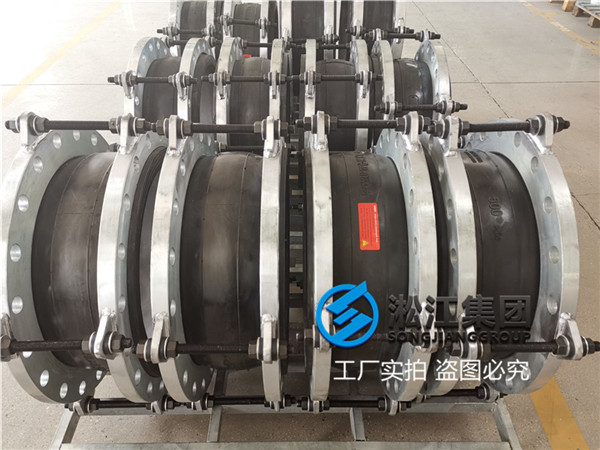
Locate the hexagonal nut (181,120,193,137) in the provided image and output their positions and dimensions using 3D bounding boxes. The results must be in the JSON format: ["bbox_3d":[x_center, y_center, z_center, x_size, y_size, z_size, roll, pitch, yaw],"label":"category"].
[{"bbox_3d":[-0.234,-0.204,0.993,0.018,0.035,0.030,0,20,0],"label":"hexagonal nut"}]

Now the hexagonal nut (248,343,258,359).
[{"bbox_3d":[-0.087,0.235,0.881,0.018,0.030,0.035,0,75,0],"label":"hexagonal nut"}]

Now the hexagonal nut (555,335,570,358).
[{"bbox_3d":[0.500,0.235,0.903,0.018,0.030,0.035,0,47,2],"label":"hexagonal nut"}]

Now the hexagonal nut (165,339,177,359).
[{"bbox_3d":[-0.237,0.234,0.882,0.018,0.030,0.035,0,52,0],"label":"hexagonal nut"}]

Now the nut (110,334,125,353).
[{"bbox_3d":[-0.331,0.218,0.859,0.018,0.035,0.030,0,-4,-2],"label":"nut"}]

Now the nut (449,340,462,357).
[{"bbox_3d":[0.299,0.239,0.912,0.017,0.030,0.034,0,3,0],"label":"nut"}]

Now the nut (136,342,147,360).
[{"bbox_3d":[-0.294,0.235,0.883,0.018,0.030,0.035,0,75,0],"label":"nut"}]

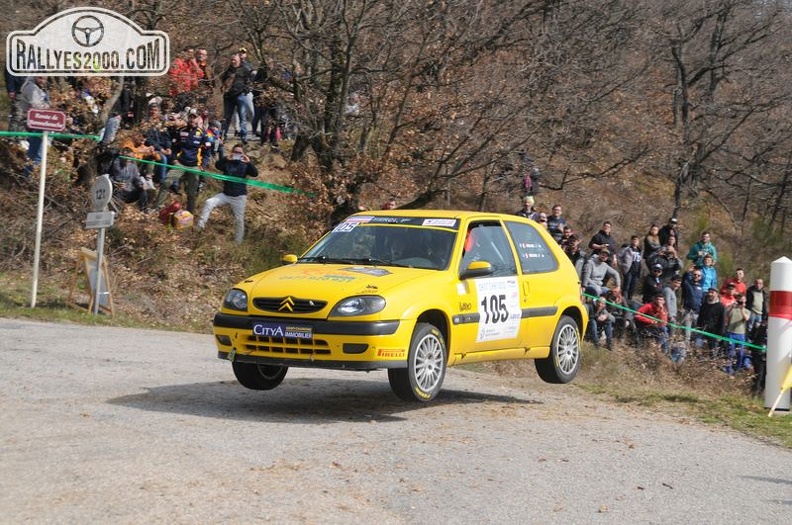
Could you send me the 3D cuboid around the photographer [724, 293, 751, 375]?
[{"bbox_3d":[7.443,1.541,40.017,0.620,1.740,0.480,3,1,12],"label":"photographer"}]

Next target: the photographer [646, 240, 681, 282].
[{"bbox_3d":[6.146,0.234,42.019,0.750,1.700,0.500,2,1,-6],"label":"photographer"}]

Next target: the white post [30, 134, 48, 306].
[{"bbox_3d":[-4.506,-0.543,23.300,0.060,2.280,0.060,4,1,-6],"label":"white post"}]

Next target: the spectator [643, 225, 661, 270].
[{"bbox_3d":[5.992,-0.067,43.018,0.480,1.640,0.400,2,1,-27],"label":"spectator"}]

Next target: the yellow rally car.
[{"bbox_3d":[0.139,0.291,14.520,1.660,1.410,3.720,2,1,30],"label":"yellow rally car"}]

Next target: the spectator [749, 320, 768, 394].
[{"bbox_3d":[7.499,1.975,38.000,0.520,1.580,0.420,3,1,14],"label":"spectator"}]

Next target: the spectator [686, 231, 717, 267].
[{"bbox_3d":[6.873,0.173,41.500,0.700,1.740,0.450,3,1,5],"label":"spectator"}]

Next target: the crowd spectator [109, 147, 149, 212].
[{"bbox_3d":[-4.647,-1.436,32.012,0.600,1.120,0.780,2,1,-23],"label":"crowd spectator"}]

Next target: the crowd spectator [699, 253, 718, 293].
[{"bbox_3d":[6.911,0.628,41.017,0.520,1.660,0.360,3,1,12],"label":"crowd spectator"}]

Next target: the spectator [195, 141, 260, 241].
[{"bbox_3d":[-2.786,-1.133,30.500,1.000,1.670,0.580,3,1,-7],"label":"spectator"}]

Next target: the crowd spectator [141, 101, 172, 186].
[{"bbox_3d":[-4.081,-2.025,31.500,0.580,1.380,0.800,3,1,-30],"label":"crowd spectator"}]

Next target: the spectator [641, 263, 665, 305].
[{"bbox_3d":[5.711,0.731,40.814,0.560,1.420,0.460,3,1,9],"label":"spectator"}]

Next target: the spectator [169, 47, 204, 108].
[{"bbox_3d":[-4.155,-3.406,36.517,0.620,1.740,0.450,3,1,-20],"label":"spectator"}]

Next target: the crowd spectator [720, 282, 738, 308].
[{"bbox_3d":[7.340,1.314,40.517,0.560,1.730,0.380,4,1,14],"label":"crowd spectator"}]

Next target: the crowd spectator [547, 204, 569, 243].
[{"bbox_3d":[3.752,-0.476,43.019,0.550,1.730,0.380,2,1,-12],"label":"crowd spectator"}]

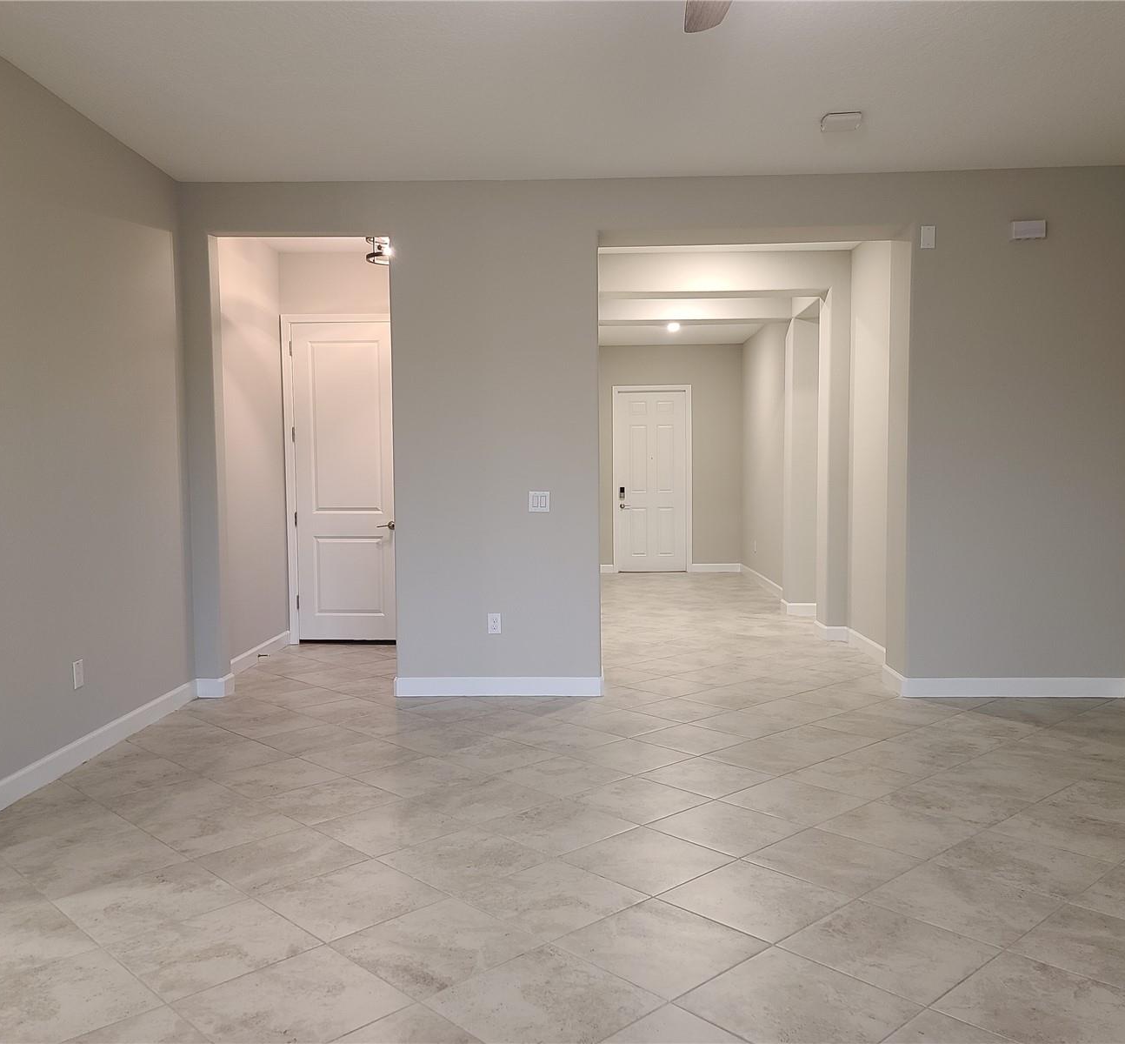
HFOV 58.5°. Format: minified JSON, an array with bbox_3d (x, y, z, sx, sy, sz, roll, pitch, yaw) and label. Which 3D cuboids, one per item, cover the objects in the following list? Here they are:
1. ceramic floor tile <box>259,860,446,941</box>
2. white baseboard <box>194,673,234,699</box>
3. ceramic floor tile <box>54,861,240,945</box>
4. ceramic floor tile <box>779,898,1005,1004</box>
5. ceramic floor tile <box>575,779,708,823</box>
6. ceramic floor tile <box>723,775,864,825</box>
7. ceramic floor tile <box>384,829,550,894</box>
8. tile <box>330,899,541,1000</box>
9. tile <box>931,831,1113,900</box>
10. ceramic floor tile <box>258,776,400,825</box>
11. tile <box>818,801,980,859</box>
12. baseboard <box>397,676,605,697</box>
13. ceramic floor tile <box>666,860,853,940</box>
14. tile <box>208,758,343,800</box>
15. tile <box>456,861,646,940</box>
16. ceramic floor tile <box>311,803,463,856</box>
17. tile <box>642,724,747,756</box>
[{"bbox_3d":[-0.664,1.186,3.158,0.445,0.010,0.445,-3,4,-44],"label":"ceramic floor tile"},{"bbox_3d":[-2.086,0.974,6.006,0.190,0.115,0.150,0,3,1],"label":"white baseboard"},{"bbox_3d":[-1.285,1.181,3.146,0.441,0.010,0.441,-3,4,-44],"label":"ceramic floor tile"},{"bbox_3d":[0.905,1.184,2.788,0.441,0.010,0.441,-3,4,-44],"label":"ceramic floor tile"},{"bbox_3d":[0.309,1.115,4.011,0.438,0.010,0.438,-3,4,-43],"label":"ceramic floor tile"},{"bbox_3d":[0.934,1.126,4.043,0.441,0.010,0.441,-3,4,-44],"label":"ceramic floor tile"},{"bbox_3d":[-0.332,1.146,3.409,0.438,0.010,0.438,-3,4,-43],"label":"ceramic floor tile"},{"bbox_3d":[-0.354,1.198,2.834,0.445,0.010,0.445,-3,4,-44],"label":"tile"},{"bbox_3d":[1.534,1.138,3.350,0.438,0.010,0.438,-3,4,-43],"label":"tile"},{"bbox_3d":[-0.934,1.120,4.050,0.438,0.010,0.438,-3,4,-43],"label":"ceramic floor tile"},{"bbox_3d":[1.232,1.125,3.670,0.438,0.010,0.438,-3,4,-43],"label":"tile"},{"bbox_3d":[-0.383,0.990,6.018,1.252,0.115,0.015,0,3,2],"label":"baseboard"},{"bbox_3d":[0.603,1.175,3.129,0.445,0.010,0.445,-3,4,-44],"label":"ceramic floor tile"},{"bbox_3d":[-1.269,1.133,4.438,0.445,0.010,0.445,-3,4,-44],"label":"tile"},{"bbox_3d":[-0.028,1.174,3.131,0.441,0.010,0.441,-3,4,-44],"label":"tile"},{"bbox_3d":[-0.649,1.157,3.791,0.445,0.010,0.445,-3,4,-44],"label":"ceramic floor tile"},{"bbox_3d":[0.646,1.088,5.027,0.445,0.010,0.445,-3,4,-44],"label":"tile"}]

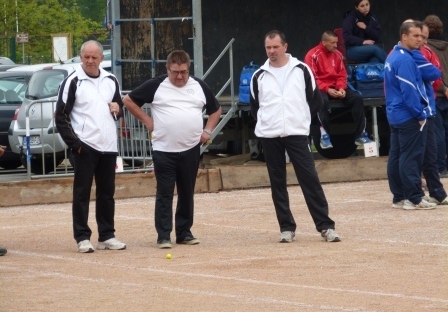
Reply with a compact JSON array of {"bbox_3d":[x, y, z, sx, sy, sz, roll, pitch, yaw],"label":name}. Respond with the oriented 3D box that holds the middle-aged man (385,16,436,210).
[{"bbox_3d":[1.792,-0.387,25.850,0.450,1.760,0.500,-1,3,10],"label":"middle-aged man"}]

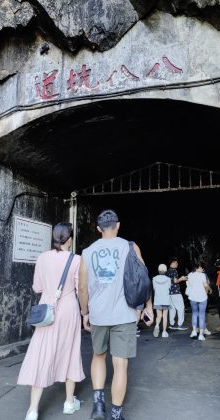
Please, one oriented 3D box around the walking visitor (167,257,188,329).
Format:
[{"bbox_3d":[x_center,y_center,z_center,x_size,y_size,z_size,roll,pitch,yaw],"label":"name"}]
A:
[{"bbox_3d":[1.602,2.001,9.375,0.480,1.700,0.480,-1,-11,3],"label":"walking visitor"}]

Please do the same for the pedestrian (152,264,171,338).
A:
[{"bbox_3d":[1.092,1.922,8.235,0.430,1.500,0.350,-2,-11,8],"label":"pedestrian"}]

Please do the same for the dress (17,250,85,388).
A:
[{"bbox_3d":[-0.515,0.922,3.387,0.570,1.120,0.420,-1,-11,4],"label":"dress"}]

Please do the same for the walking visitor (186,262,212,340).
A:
[{"bbox_3d":[1.827,1.873,8.121,0.500,1.580,0.380,-3,-11,14],"label":"walking visitor"}]

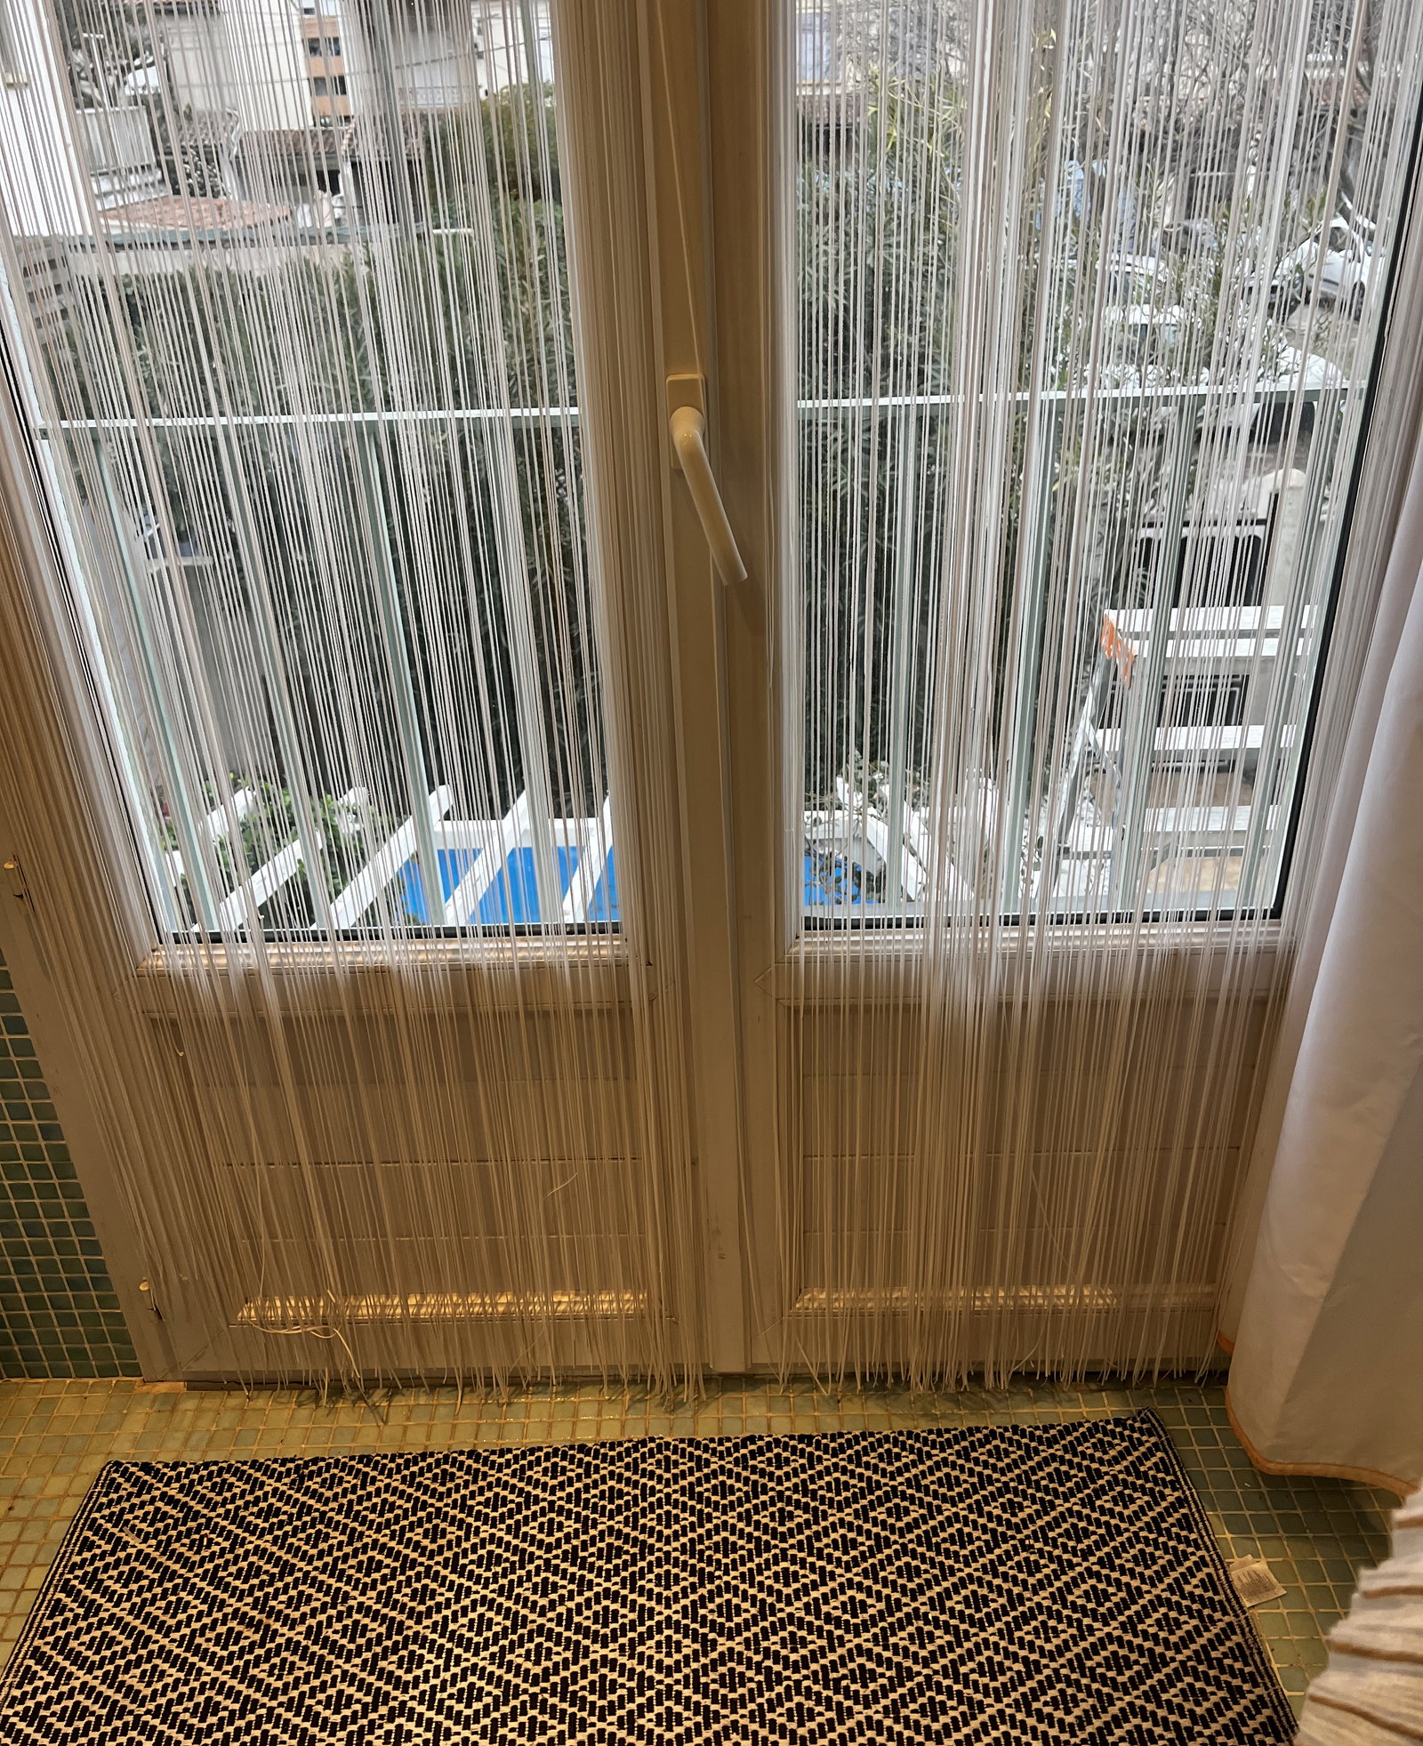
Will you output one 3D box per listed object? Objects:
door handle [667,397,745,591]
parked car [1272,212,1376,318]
[{"bbox_3d":[-0.001,-0.288,1.094,0.052,0.135,0.058,-2,29,1],"label":"door handle"},{"bbox_3d":[11.514,-10.524,24.648,1.700,1.450,4.100,-3,29,-1],"label":"parked car"}]

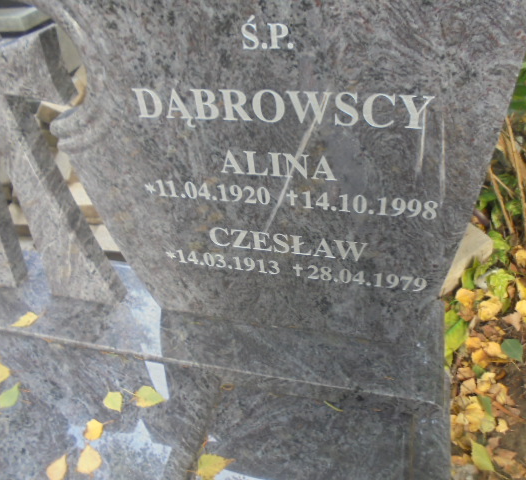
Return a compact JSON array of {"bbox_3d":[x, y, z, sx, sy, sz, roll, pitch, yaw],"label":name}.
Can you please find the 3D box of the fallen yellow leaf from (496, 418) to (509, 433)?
[{"bbox_3d":[0.559,0.435,1.118,0.024,0.010,0.038,16,55,22],"label":"fallen yellow leaf"}]

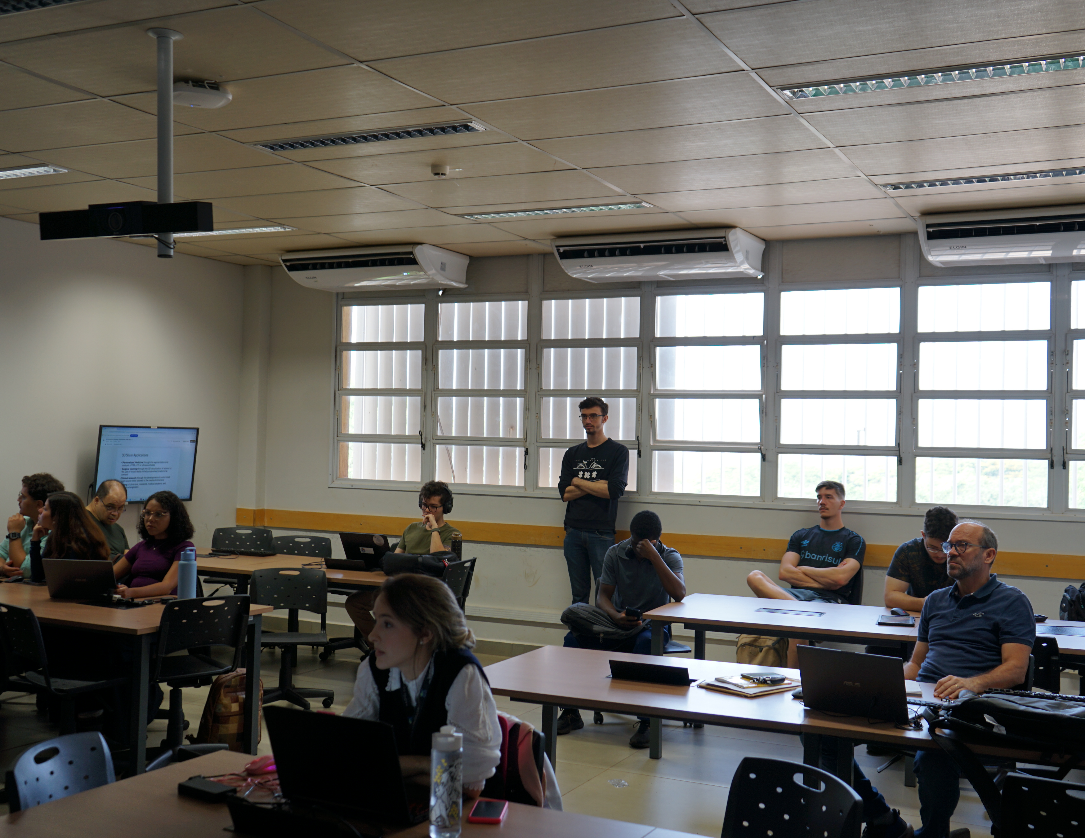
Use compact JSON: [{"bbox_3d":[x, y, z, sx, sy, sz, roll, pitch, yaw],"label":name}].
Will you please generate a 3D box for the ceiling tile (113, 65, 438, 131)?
[{"bbox_3d":[-1.048,-1.260,4.694,1.225,0.020,0.610,1,-1,27],"label":"ceiling tile"}]

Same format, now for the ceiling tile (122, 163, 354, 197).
[{"bbox_3d":[-1.604,-1.257,6.342,1.235,0.020,0.610,1,-1,27],"label":"ceiling tile"}]

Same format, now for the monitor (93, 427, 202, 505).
[{"bbox_3d":[-2.896,0.333,8.669,0.065,0.560,0.965,5,1,26],"label":"monitor"}]

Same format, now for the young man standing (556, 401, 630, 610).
[{"bbox_3d":[0.332,0.790,7.993,0.470,1.886,0.320,1,-1,22],"label":"young man standing"}]

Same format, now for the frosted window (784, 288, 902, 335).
[{"bbox_3d":[1.937,-0.695,7.742,0.773,0.288,0.030,1,-1,27],"label":"frosted window"}]

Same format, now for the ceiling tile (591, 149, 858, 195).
[{"bbox_3d":[0.891,-1.232,5.878,1.250,0.020,0.620,1,0,26],"label":"ceiling tile"}]

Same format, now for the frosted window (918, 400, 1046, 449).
[{"bbox_3d":[2.701,0.032,7.303,0.763,0.317,0.040,1,-1,26],"label":"frosted window"}]

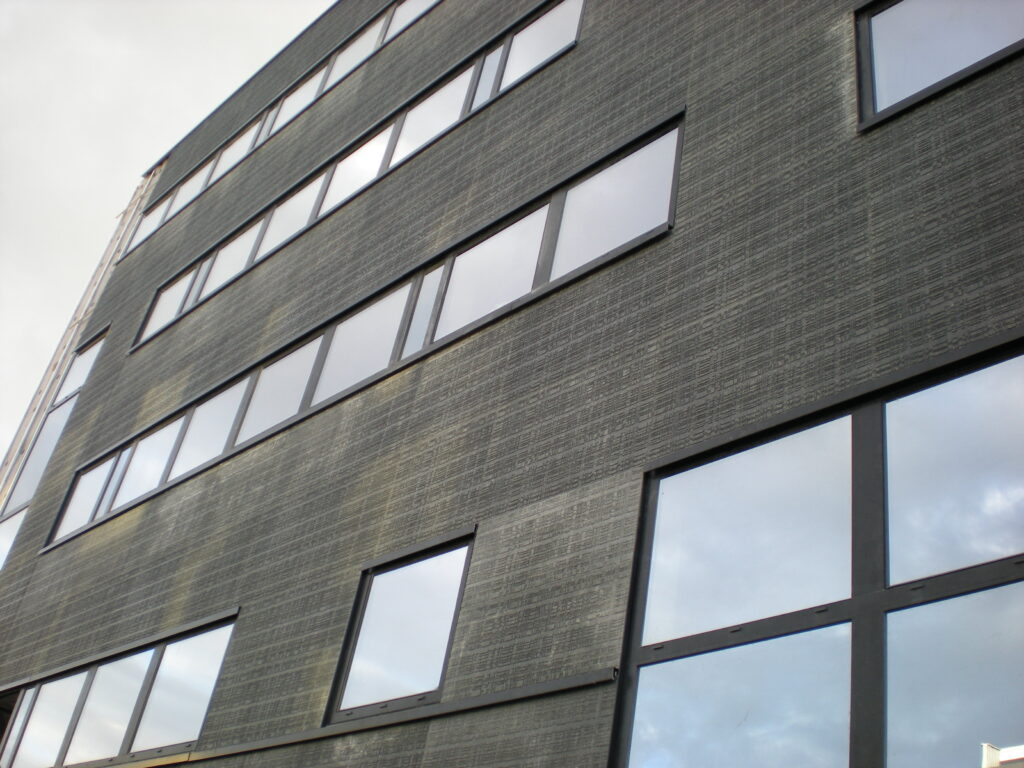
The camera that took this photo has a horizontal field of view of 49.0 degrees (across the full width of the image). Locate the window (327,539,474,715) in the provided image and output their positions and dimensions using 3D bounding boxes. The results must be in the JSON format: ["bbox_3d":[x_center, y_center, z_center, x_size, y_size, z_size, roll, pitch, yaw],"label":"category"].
[{"bbox_3d":[-0.830,1.826,8.376,0.110,1.196,1.224,36,-41,-31],"label":"window"}]

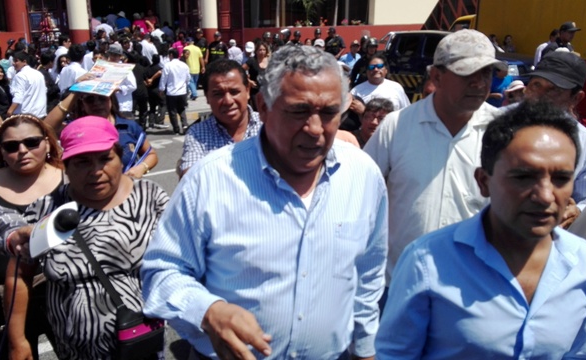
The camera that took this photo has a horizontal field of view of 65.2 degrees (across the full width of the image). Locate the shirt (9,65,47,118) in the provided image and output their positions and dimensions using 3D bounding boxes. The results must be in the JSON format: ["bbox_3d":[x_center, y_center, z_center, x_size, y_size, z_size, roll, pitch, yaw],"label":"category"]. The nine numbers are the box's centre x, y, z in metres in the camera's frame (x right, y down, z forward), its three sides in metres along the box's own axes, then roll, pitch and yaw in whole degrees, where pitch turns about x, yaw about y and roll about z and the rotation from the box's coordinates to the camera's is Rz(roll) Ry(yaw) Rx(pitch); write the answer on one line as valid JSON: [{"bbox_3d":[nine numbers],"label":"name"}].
[{"bbox_3d":[-3.174,-1.055,5.519,0.340,0.640,0.480,8,17,27],"label":"shirt"}]

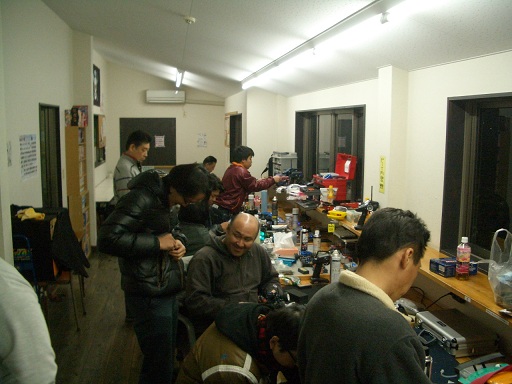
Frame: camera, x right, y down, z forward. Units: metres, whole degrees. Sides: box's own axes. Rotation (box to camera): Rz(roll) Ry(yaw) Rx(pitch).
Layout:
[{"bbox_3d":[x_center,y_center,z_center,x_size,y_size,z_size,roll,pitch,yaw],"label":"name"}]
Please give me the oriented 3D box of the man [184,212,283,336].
[{"bbox_3d":[-0.060,0.727,2.900,0.600,1.200,0.800,-6,10,-38],"label":"man"}]

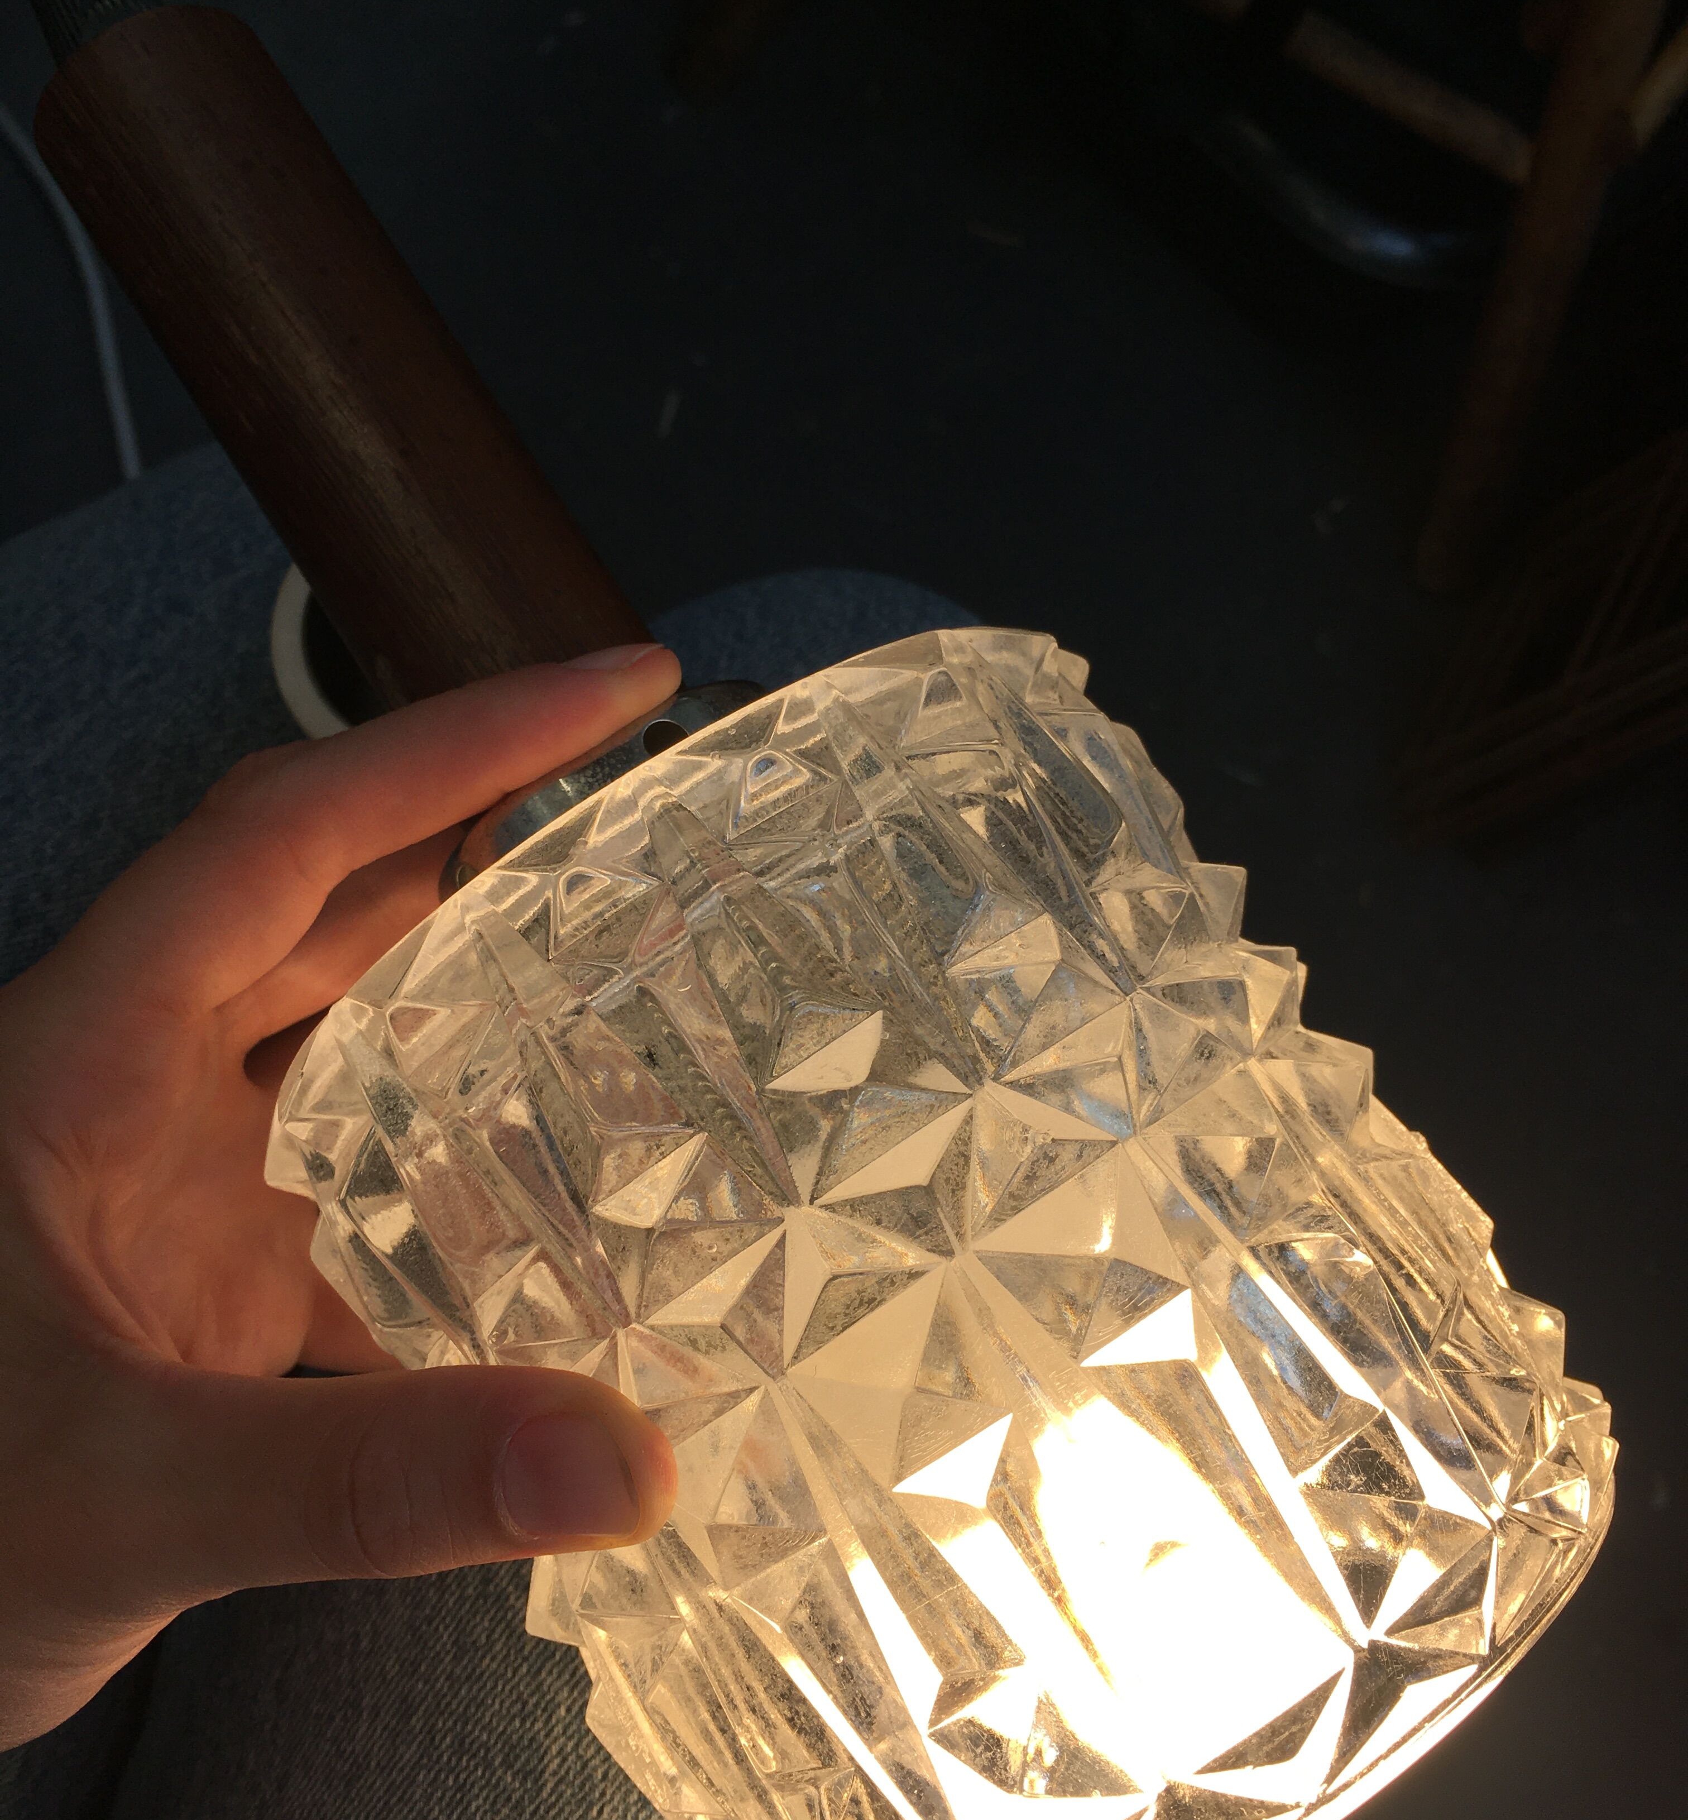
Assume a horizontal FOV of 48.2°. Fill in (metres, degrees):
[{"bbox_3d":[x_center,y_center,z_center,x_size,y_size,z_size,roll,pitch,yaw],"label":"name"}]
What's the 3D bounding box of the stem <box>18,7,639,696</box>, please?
[{"bbox_3d":[-0.071,-0.071,0.274,0.036,0.036,0.123,-33,82,0],"label":"stem"}]

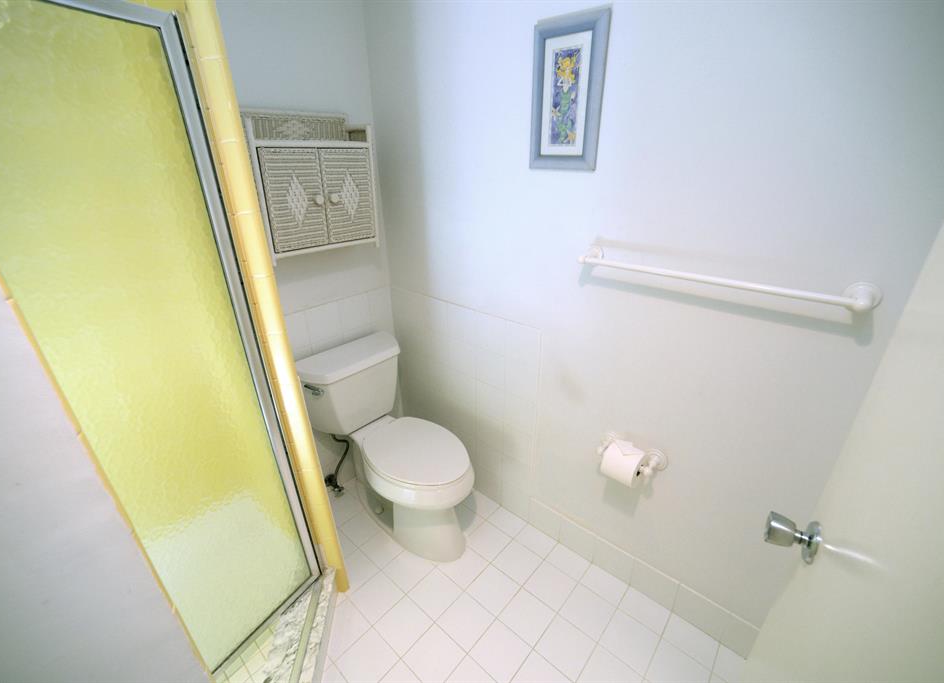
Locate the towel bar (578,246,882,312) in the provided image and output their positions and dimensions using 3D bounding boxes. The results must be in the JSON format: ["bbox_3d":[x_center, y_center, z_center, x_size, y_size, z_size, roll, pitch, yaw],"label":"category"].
[{"bbox_3d":[0.576,-0.167,1.005,0.674,0.064,0.100,20,30,37],"label":"towel bar"}]

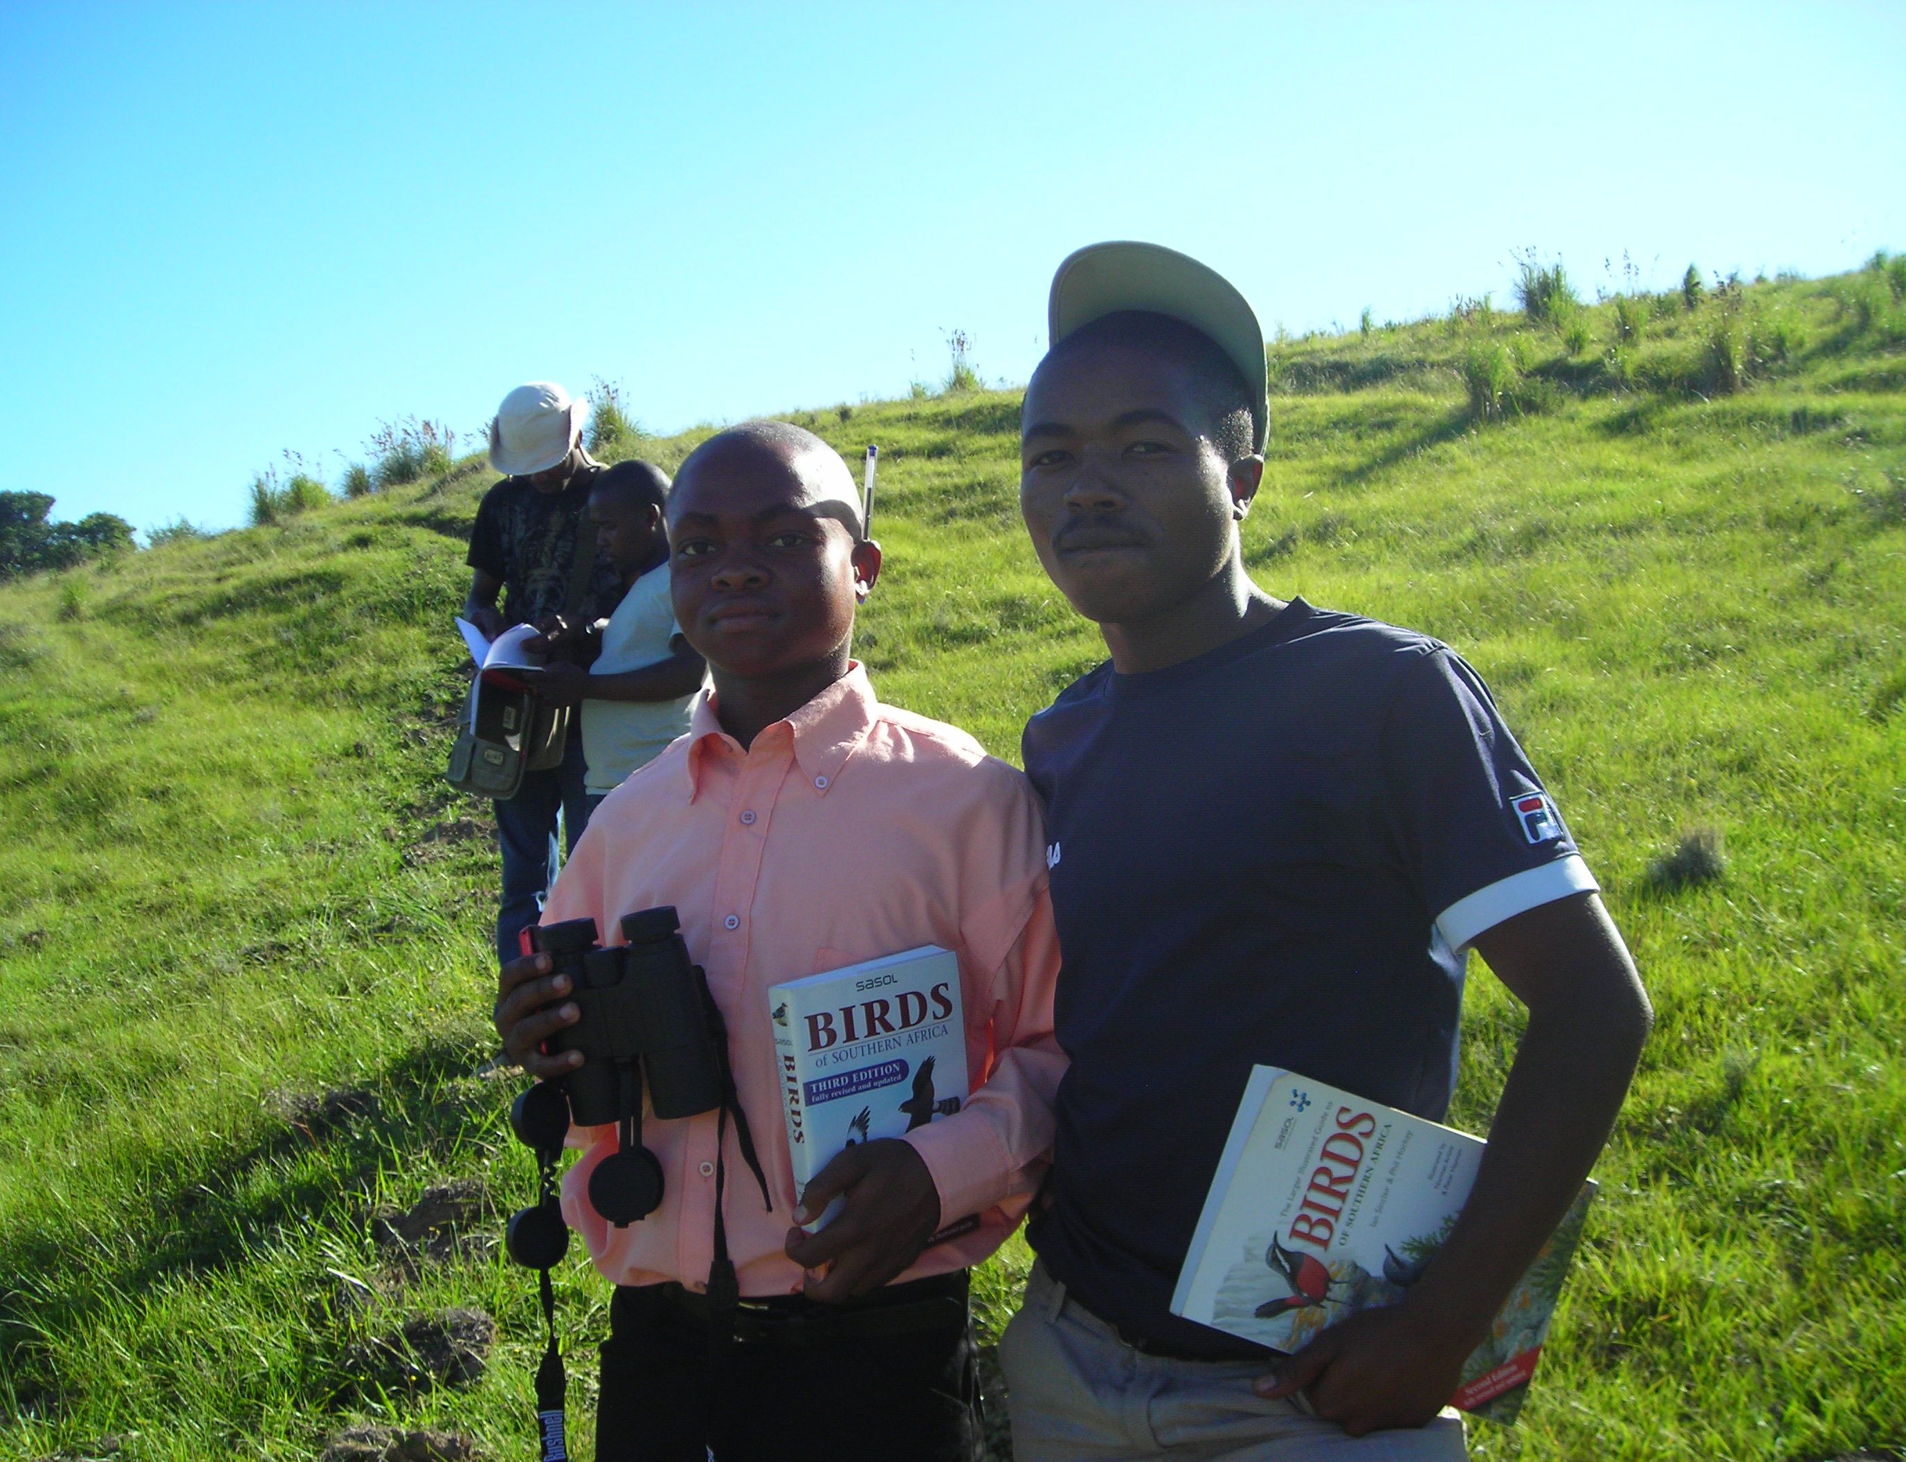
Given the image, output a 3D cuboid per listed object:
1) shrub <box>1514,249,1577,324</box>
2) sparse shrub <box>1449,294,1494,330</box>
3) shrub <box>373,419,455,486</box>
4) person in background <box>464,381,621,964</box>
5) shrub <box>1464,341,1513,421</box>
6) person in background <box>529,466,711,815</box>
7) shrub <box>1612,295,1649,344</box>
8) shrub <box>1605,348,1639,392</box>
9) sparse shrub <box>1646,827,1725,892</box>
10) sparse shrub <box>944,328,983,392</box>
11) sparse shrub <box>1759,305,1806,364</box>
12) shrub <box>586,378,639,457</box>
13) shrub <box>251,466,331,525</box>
[{"bbox_3d":[6.376,-4.780,23.000,0.687,0.802,0.632,0,0,0],"label":"shrub"},{"bbox_3d":[6.291,-5.098,26.000,0.537,0.444,0.494,0,5,0],"label":"sparse shrub"},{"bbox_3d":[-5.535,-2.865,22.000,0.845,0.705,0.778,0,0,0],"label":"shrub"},{"bbox_3d":[-1.024,-0.009,5.300,0.520,1.720,0.420,2,5,21],"label":"person in background"},{"bbox_3d":[4.746,-3.110,19.000,0.446,0.690,0.410,0,5,0],"label":"shrub"},{"bbox_3d":[-0.735,0.120,4.800,0.500,1.450,0.460,0,0,-17],"label":"person in background"},{"bbox_3d":[6.658,-4.035,21.000,0.359,0.463,0.330,0,0,0],"label":"shrub"},{"bbox_3d":[6.405,-3.458,20.500,0.336,0.423,0.309,0,5,0],"label":"shrub"},{"bbox_3d":[1.816,0.317,5.300,0.196,0.162,0.180,0,0,0],"label":"sparse shrub"},{"bbox_3d":[0.116,-4.315,25.000,0.463,0.747,0.426,0,5,0],"label":"sparse shrub"},{"bbox_3d":[7.176,-3.423,18.500,0.408,0.513,0.376,0,0,0],"label":"sparse shrub"},{"bbox_3d":[-3.340,-3.071,21.000,0.538,0.777,0.495,0,5,0],"label":"shrub"},{"bbox_3d":[-6.509,-2.317,21.000,0.777,0.583,0.583,0,5,0],"label":"shrub"}]

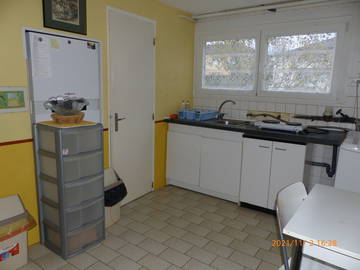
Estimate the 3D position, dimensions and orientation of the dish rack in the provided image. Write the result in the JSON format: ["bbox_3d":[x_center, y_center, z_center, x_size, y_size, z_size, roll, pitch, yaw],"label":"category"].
[{"bbox_3d":[0.252,-0.289,3.657,0.370,0.105,0.380,9,13,33],"label":"dish rack"}]

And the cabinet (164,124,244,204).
[{"bbox_3d":[0.429,0.287,3.499,1.045,0.865,0.600,9,13,33],"label":"cabinet"}]

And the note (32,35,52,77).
[{"bbox_3d":[-1.023,-0.571,1.929,0.004,0.292,0.135,9,13,33],"label":"note"}]

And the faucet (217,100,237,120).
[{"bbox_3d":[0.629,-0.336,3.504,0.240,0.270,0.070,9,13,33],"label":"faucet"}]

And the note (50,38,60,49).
[{"bbox_3d":[-0.956,-0.701,2.000,0.004,0.070,0.075,9,13,33],"label":"note"}]

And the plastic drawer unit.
[{"bbox_3d":[-0.873,0.419,2.139,0.305,1.025,0.375,10,13,36],"label":"plastic drawer unit"}]

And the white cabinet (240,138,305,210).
[{"bbox_3d":[1.121,0.419,3.046,0.650,0.800,0.580,9,13,33],"label":"white cabinet"}]

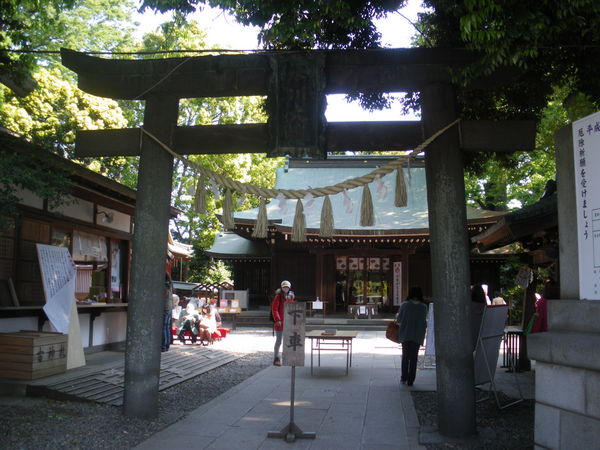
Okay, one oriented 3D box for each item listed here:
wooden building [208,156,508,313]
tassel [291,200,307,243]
[{"bbox_3d":[3.118,0.501,30.599,14.000,8.086,9.000,0,-6,8],"label":"wooden building"},{"bbox_3d":[-0.017,-0.051,7.100,0.170,0.490,0.170,-1,-7,9],"label":"tassel"}]

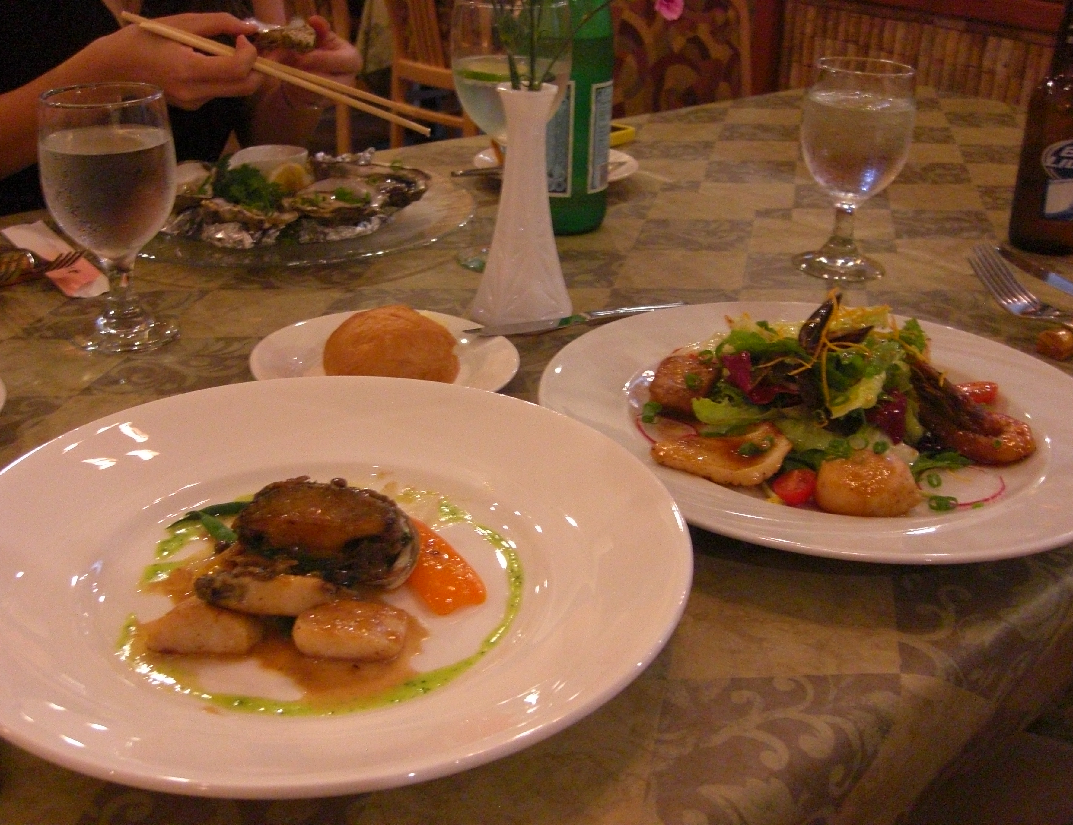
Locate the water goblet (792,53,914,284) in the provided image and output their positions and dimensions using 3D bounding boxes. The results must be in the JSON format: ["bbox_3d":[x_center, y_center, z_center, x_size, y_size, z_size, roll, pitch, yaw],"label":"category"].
[{"bbox_3d":[0.231,-0.177,0.885,0.077,0.149,0.077,2,26,0],"label":"water goblet"}]

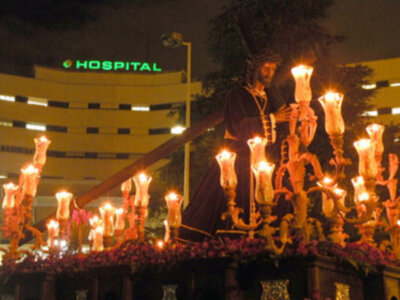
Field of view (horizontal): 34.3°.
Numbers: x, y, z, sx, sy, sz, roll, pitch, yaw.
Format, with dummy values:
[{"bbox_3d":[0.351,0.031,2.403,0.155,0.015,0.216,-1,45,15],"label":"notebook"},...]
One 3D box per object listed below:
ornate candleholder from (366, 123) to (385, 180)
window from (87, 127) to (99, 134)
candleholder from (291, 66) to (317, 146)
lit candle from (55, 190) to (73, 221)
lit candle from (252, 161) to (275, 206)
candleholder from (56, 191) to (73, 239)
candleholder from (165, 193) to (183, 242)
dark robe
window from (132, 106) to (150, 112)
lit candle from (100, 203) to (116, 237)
[{"bbox_3d":[1.506,0.017,5.550,0.155,0.490,0.155,1,-12,0],"label":"ornate candleholder"},{"bbox_3d":[-15.225,-2.694,92.000,1.680,0.880,0.150,2,-12,-2],"label":"window"},{"bbox_3d":[0.737,-0.315,4.600,0.180,0.570,0.180,1,-12,0],"label":"candleholder"},{"bbox_3d":[-1.339,0.549,6.400,0.155,0.275,0.155,1,-12,0],"label":"lit candle"},{"bbox_3d":[0.466,0.239,4.750,0.170,0.304,0.170,1,-13,0],"label":"lit candle"},{"bbox_3d":[-1.339,0.637,6.400,0.155,0.470,0.155,1,-12,0],"label":"candleholder"},{"bbox_3d":[-0.246,0.617,6.000,0.168,0.440,0.168,1,-12,0],"label":"candleholder"},{"bbox_3d":[0.289,0.169,5.700,0.750,1.350,0.620,-9,-16,38],"label":"dark robe"},{"bbox_3d":[-8.371,-5.864,92.000,2.500,0.850,0.150,2,-12,-2],"label":"window"},{"bbox_3d":[-0.943,0.709,6.600,0.170,0.330,0.170,1,-13,0],"label":"lit candle"}]

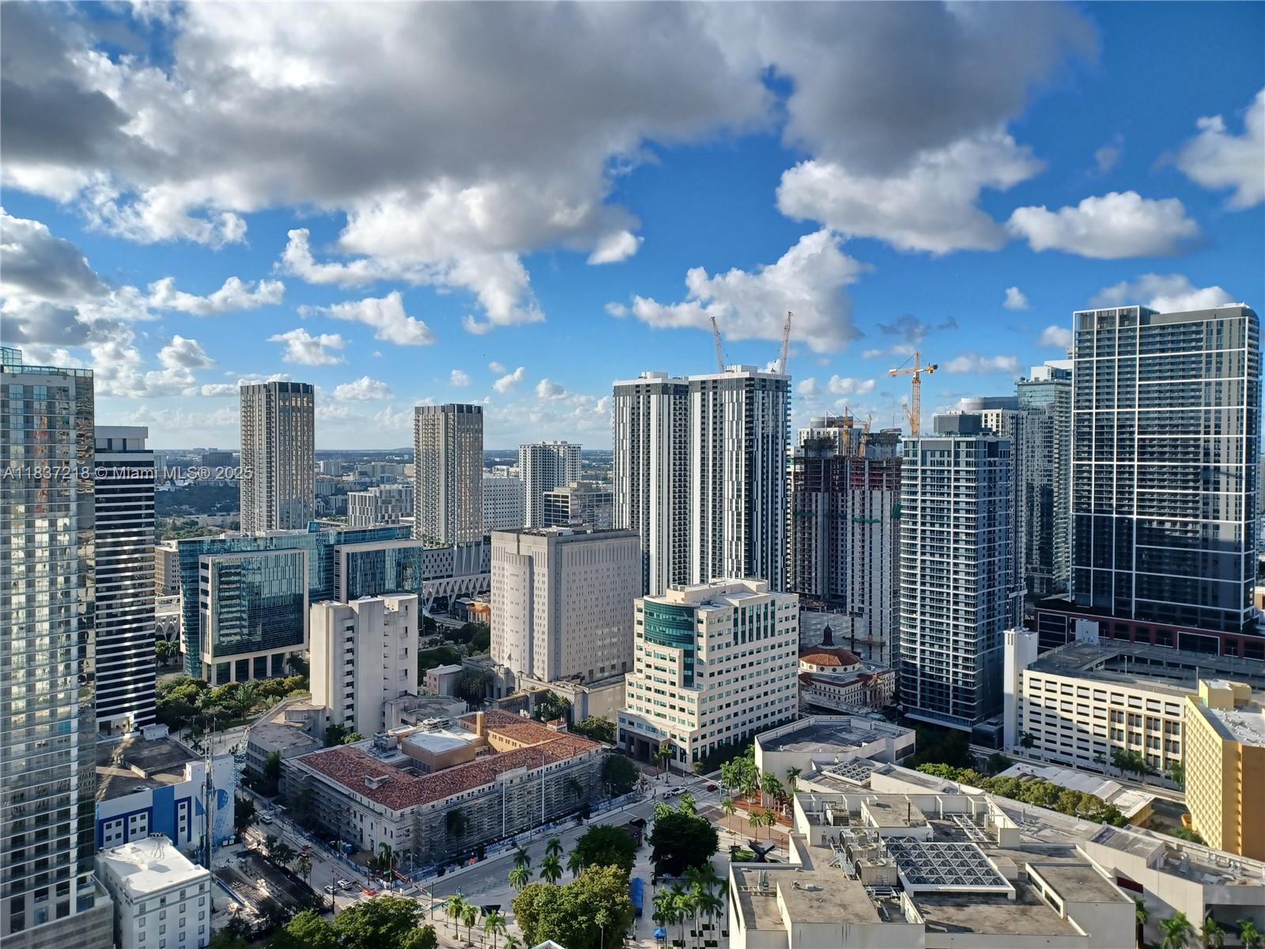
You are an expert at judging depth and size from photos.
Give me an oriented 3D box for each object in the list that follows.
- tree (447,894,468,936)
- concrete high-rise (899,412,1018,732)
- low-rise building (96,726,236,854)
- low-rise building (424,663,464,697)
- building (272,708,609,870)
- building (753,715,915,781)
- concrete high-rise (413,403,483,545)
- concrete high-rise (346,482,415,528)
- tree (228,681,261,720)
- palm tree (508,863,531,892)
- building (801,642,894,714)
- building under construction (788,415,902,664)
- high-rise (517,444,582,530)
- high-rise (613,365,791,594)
[{"bbox_3d":[-41.000,103.270,213.410,4.900,10.400,4.900,0,2,0],"label":"tree"},{"bbox_3d":[134.129,40.017,379.899,32.000,129.000,35.000,2,2,45],"label":"concrete high-rise"},{"bbox_3d":[-144.418,94.585,271.113,43.500,26.500,34.000,2,2,45],"label":"low-rise building"},{"bbox_3d":[-92.220,98.770,443.930,12.500,10.600,16.000,2,3,45],"label":"low-rise building"},{"bbox_3d":[-61.800,98.630,305.700,66.000,19.600,84.000,2,3,45],"label":"building"},{"bbox_3d":[68.980,99.980,318.810,36.000,16.600,55.000,2,3,45],"label":"building"},{"bbox_3d":[-139.950,-1.330,691.990,57.000,102.000,24.000,2,2,45],"label":"concrete high-rise"},{"bbox_3d":[-254.340,49.690,960.200,110.000,76.000,40.000,2,3,45],"label":"concrete high-rise"},{"bbox_3d":[-163.050,95.380,381.860,11.500,15.500,11.500,2,2,45],"label":"tree"},{"bbox_3d":[-28.740,104.990,232.050,5.600,11.600,5.600,0,2,0],"label":"palm tree"},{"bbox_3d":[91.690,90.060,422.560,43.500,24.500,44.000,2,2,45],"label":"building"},{"bbox_3d":[116.370,39.519,478.909,61.000,124.000,36.000,2,2,45],"label":"building under construction"},{"bbox_3d":[-87.390,26.450,973.100,21.660,117.500,69.560,2,2,45],"label":"high-rise"},{"bbox_3d":[35.430,23.760,493.210,97.000,158.000,37.000,2,3,45],"label":"high-rise"}]

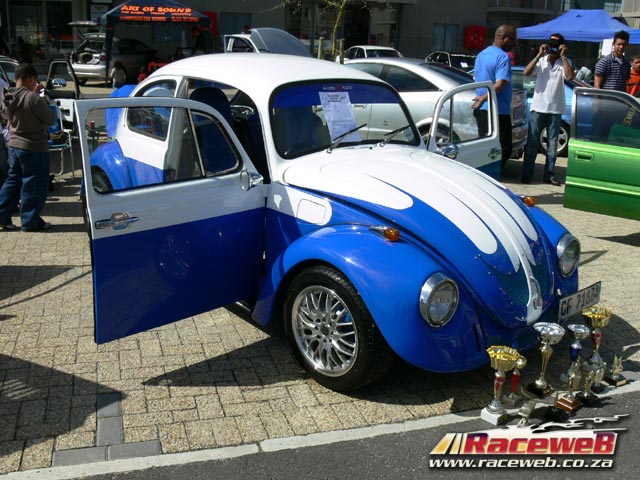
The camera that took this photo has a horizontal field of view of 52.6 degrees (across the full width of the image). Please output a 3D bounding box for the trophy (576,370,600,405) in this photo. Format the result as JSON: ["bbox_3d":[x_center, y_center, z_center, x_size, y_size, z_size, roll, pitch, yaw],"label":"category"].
[{"bbox_3d":[1.279,0.681,3.050,0.099,0.158,0.089,-10,21,-37],"label":"trophy"}]

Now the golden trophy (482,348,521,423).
[{"bbox_3d":[0.784,0.633,2.839,0.145,0.322,0.145,2,17,-1],"label":"golden trophy"}]

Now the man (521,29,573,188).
[{"bbox_3d":[2.722,-1.553,7.735,0.600,1.740,0.420,6,18,12],"label":"man"}]

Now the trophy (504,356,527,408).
[{"bbox_3d":[0.902,0.648,2.985,0.080,0.215,0.075,-13,23,-41],"label":"trophy"}]

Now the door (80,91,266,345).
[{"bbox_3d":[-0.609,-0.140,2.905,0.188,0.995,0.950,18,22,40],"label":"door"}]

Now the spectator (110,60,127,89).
[{"bbox_3d":[-4.957,-3.945,15.975,0.356,0.938,0.297,-2,18,-18],"label":"spectator"}]

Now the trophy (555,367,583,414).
[{"bbox_3d":[1.164,0.664,2.977,0.092,0.210,0.088,-13,23,-41],"label":"trophy"}]

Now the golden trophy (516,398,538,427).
[{"bbox_3d":[0.901,0.748,2.827,0.070,0.118,0.055,-13,23,-41],"label":"golden trophy"}]

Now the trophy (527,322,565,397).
[{"bbox_3d":[1.074,0.558,3.066,0.153,0.358,0.153,-10,21,-37],"label":"trophy"}]

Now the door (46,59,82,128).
[{"bbox_3d":[-3.381,-1.890,8.464,0.891,0.960,0.148,16,21,37],"label":"door"}]

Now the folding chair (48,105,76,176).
[{"bbox_3d":[-3.008,-1.076,7.021,0.554,0.792,0.544,-7,19,-30],"label":"folding chair"}]

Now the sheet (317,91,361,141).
[{"bbox_3d":[0.117,-0.680,3.580,0.210,0.293,0.010,-12,-5,-39],"label":"sheet"}]

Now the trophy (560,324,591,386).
[{"bbox_3d":[1.256,0.561,3.196,0.109,0.302,0.109,-10,21,-37],"label":"trophy"}]

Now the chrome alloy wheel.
[{"bbox_3d":[0.058,0.402,2.942,0.418,0.418,0.168,19,23,42],"label":"chrome alloy wheel"}]

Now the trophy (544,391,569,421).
[{"bbox_3d":[1.077,0.731,2.904,0.087,0.120,0.085,-13,23,-41],"label":"trophy"}]

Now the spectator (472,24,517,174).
[{"bbox_3d":[2.073,-1.570,7.601,0.380,1.800,0.500,-10,21,-35],"label":"spectator"}]

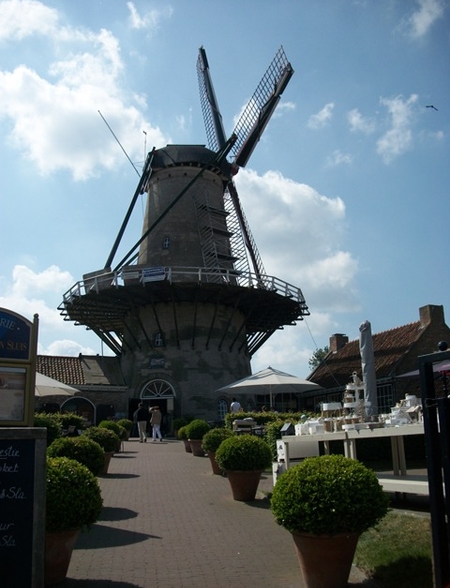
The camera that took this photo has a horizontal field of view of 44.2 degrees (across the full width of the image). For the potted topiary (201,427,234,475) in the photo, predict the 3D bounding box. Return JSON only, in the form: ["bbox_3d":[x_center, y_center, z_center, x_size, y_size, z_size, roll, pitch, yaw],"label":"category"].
[{"bbox_3d":[-0.168,3.648,12.878,0.767,1.022,0.767,-1,-12,0],"label":"potted topiary"}]

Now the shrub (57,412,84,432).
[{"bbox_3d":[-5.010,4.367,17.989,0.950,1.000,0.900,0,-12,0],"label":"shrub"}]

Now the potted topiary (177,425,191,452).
[{"bbox_3d":[-1.215,5.020,19.153,0.778,0.867,0.778,-1,-12,0],"label":"potted topiary"}]

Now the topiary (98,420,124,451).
[{"bbox_3d":[-3.760,4.702,18.061,0.766,1.119,0.766,-1,-12,0],"label":"topiary"}]

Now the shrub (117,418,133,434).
[{"bbox_3d":[-4.723,6.251,26.279,0.750,0.660,0.750,0,-12,0],"label":"shrub"}]

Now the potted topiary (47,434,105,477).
[{"bbox_3d":[-2.385,2.584,8.809,0.970,0.680,0.970,0,-12,0],"label":"potted topiary"}]

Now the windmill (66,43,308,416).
[{"bbox_3d":[-2.472,-4.710,35.258,15.000,26.400,19.000,3,-12,-17],"label":"windmill"}]

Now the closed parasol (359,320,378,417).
[{"bbox_3d":[2.593,1.993,9.997,0.320,3.043,0.320,-1,-12,0],"label":"closed parasol"}]

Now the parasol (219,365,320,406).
[{"bbox_3d":[1.713,4.167,20.374,4.100,2.952,4.100,-1,-12,0],"label":"parasol"}]

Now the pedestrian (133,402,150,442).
[{"bbox_3d":[-3.763,5.822,24.938,0.620,1.760,0.450,0,-12,0],"label":"pedestrian"}]

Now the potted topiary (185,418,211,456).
[{"bbox_3d":[-0.827,4.616,17.812,0.772,1.112,0.772,-1,-12,0],"label":"potted topiary"}]

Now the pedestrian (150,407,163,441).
[{"bbox_3d":[-3.174,5.992,25.516,0.600,1.660,0.450,0,-12,0],"label":"pedestrian"}]

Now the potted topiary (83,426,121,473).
[{"bbox_3d":[-2.965,3.750,13.317,0.930,1.120,0.930,0,-12,0],"label":"potted topiary"}]

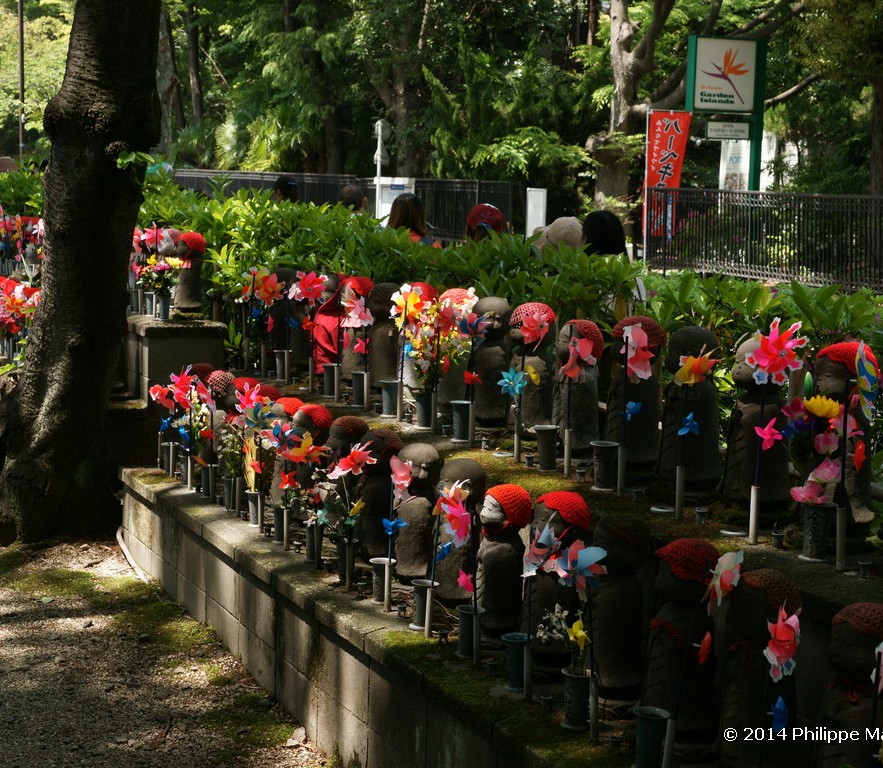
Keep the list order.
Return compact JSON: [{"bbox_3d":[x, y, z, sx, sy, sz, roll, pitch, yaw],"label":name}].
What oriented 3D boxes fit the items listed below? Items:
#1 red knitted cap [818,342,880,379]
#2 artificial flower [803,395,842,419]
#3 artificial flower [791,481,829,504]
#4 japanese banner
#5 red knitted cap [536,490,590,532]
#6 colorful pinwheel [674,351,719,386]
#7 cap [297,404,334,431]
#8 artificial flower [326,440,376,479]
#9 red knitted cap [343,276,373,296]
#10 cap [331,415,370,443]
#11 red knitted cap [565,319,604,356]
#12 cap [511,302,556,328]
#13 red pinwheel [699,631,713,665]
[{"bbox_3d":[1.039,-0.059,4.070,0.155,0.092,0.145,1,6,0],"label":"red knitted cap"},{"bbox_3d":[0.883,0.055,3.717,0.088,0.062,0.090,-1,7,-25],"label":"artificial flower"},{"bbox_3d":[0.796,0.235,3.460,0.080,0.052,0.070,4,8,30],"label":"artificial flower"},{"bbox_3d":[3.223,-2.987,22.800,0.600,1.800,0.080,-1,7,-9],"label":"japanese banner"},{"bbox_3d":[0.331,0.346,4.333,0.140,0.108,0.146,2,6,0],"label":"red knitted cap"},{"bbox_3d":[0.665,-0.043,4.170,0.120,0.100,0.055,0,6,-13],"label":"colorful pinwheel"},{"bbox_3d":[-0.480,0.128,6.096,0.138,0.100,0.142,2,6,0],"label":"cap"},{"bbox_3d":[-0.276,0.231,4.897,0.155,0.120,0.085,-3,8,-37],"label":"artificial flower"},{"bbox_3d":[-0.367,-0.427,7.036,0.138,0.097,0.142,2,6,0],"label":"red knitted cap"},{"bbox_3d":[-0.315,0.157,5.530,0.137,0.100,0.130,1,6,0],"label":"cap"},{"bbox_3d":[0.469,-0.144,5.190,0.122,0.122,0.135,-1,7,-25],"label":"red knitted cap"},{"bbox_3d":[0.316,-0.235,5.490,0.152,0.088,0.145,1,6,0],"label":"cap"},{"bbox_3d":[0.551,0.550,3.340,0.028,0.073,0.068,15,10,12],"label":"red pinwheel"}]

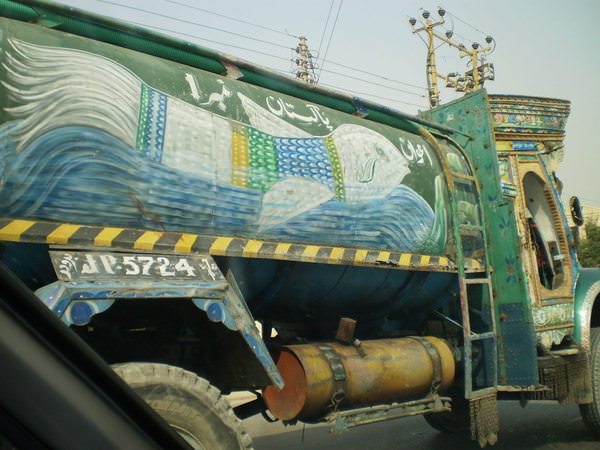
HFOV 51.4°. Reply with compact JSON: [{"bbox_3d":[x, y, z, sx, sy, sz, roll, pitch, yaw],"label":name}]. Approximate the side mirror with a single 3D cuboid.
[{"bbox_3d":[2.075,-0.101,4.682,0.045,0.220,0.110,1,-10,-19],"label":"side mirror"}]

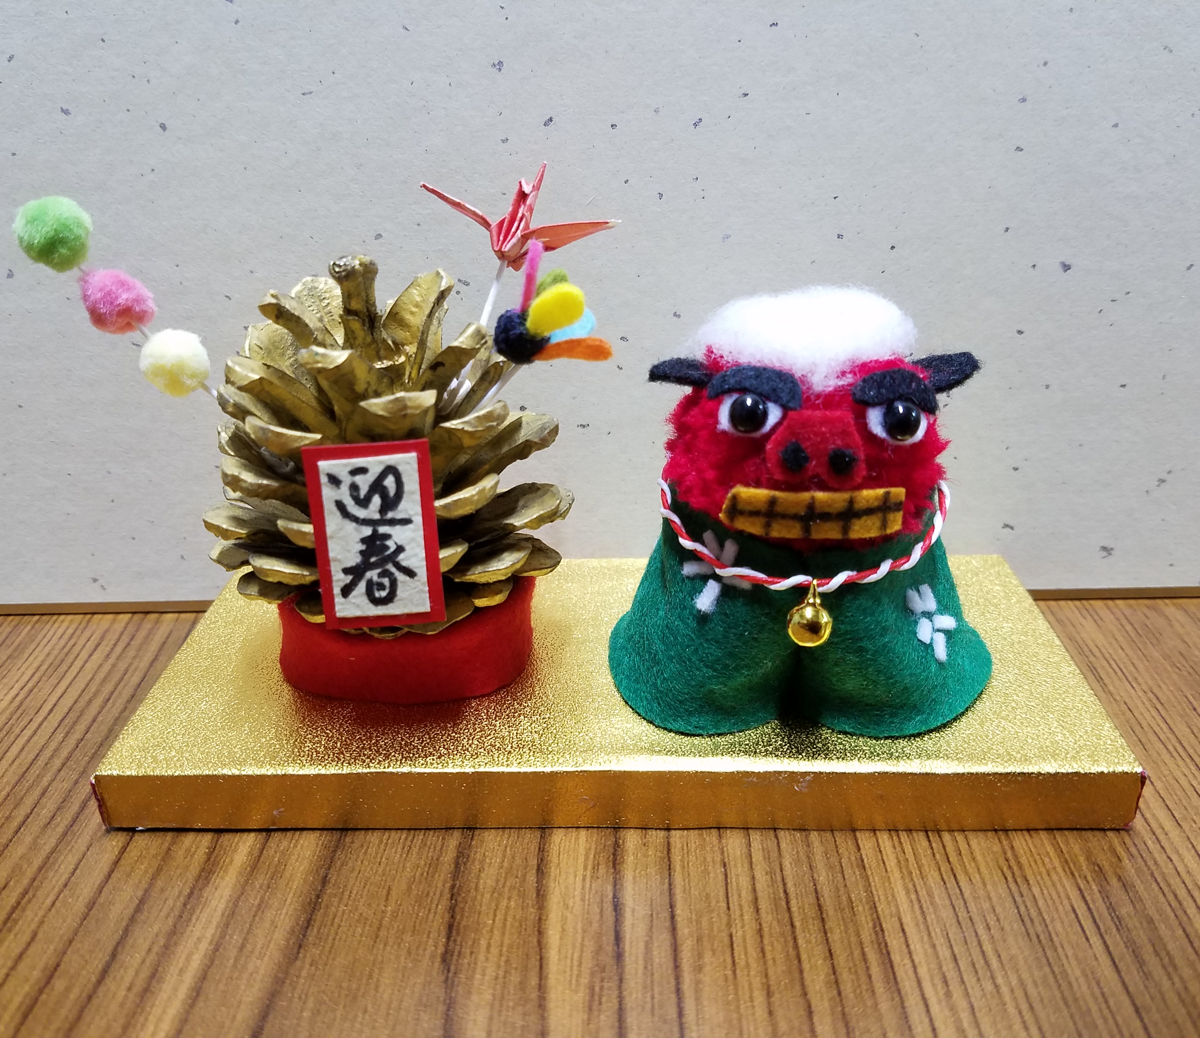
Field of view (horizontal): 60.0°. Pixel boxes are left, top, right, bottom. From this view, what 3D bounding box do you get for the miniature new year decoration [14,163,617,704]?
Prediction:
[{"bbox_3d":[-0.044,-0.014,0.172,0.094,0.083,0.059,-1,26,2],"label":"miniature new year decoration"}]

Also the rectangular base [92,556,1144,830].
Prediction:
[{"bbox_3d":[0.003,0.028,0.190,0.159,0.011,0.067,-1,26,2],"label":"rectangular base"}]

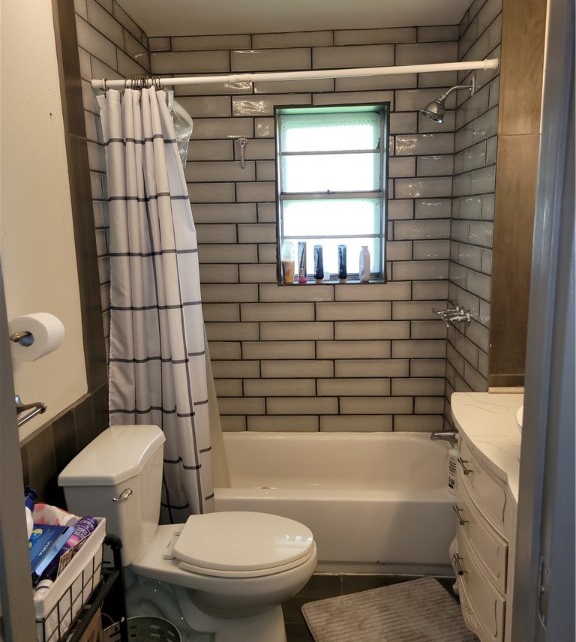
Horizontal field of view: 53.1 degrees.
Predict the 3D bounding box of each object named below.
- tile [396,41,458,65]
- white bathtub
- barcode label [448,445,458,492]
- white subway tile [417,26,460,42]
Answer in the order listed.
[{"bbox_3d":[0.679,-1.313,2.839,0.298,0.102,0.010,-1,11,3],"label":"tile"},{"bbox_3d":[0.083,0.862,2.861,1.518,0.348,0.770,0,10,3],"label":"white bathtub"},{"bbox_3d":[0.713,0.651,2.486,0.005,0.170,0.055,-9,14,-35],"label":"barcode label"},{"bbox_3d":[0.730,-1.390,2.802,0.194,0.066,0.012,0,10,3],"label":"white subway tile"}]

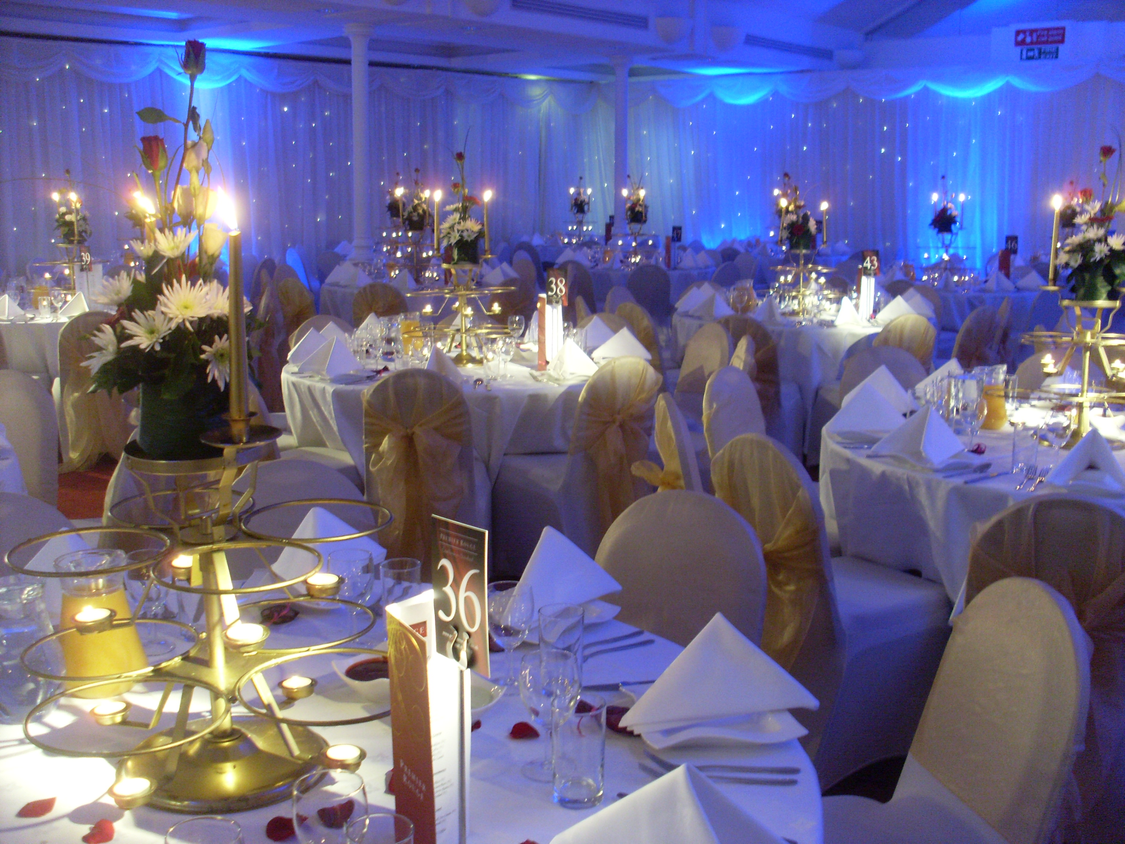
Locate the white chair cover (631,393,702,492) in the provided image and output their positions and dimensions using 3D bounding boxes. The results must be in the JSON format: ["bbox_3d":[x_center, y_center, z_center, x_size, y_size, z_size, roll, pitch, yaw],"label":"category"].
[{"bbox_3d":[0.585,0.342,4.134,0.550,0.880,0.420,1,10,4],"label":"white chair cover"}]

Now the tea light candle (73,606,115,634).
[{"bbox_3d":[-0.625,0.267,1.655,0.045,0.022,0.045,0,10,0],"label":"tea light candle"}]

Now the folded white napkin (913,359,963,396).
[{"bbox_3d":[1.546,-0.169,4.897,0.280,0.160,0.260,-2,11,-14],"label":"folded white napkin"}]

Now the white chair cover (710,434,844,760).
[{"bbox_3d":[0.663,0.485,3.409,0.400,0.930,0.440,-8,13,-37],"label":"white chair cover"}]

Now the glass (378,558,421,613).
[{"bbox_3d":[-0.300,0.327,2.305,0.073,0.130,0.073,0,10,0],"label":"glass"}]

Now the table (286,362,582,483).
[{"bbox_3d":[-0.495,0.073,6.132,1.720,0.740,1.720,0,10,0],"label":"table"}]

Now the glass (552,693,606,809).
[{"bbox_3d":[0.022,0.428,1.611,0.068,0.128,0.068,0,10,0],"label":"glass"}]

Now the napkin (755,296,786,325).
[{"bbox_3d":[1.343,-0.731,7.926,0.182,0.150,0.291,2,11,12],"label":"napkin"}]

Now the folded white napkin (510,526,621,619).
[{"bbox_3d":[-0.037,0.272,2.382,0.208,0.137,0.269,5,11,26],"label":"folded white napkin"}]

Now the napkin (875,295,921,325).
[{"bbox_3d":[2.174,-0.739,8.055,0.300,0.160,0.240,-6,12,-29],"label":"napkin"}]

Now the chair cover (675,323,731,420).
[{"bbox_3d":[0.556,-0.043,6.384,0.530,0.910,0.430,-5,12,-27],"label":"chair cover"}]

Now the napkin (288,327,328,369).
[{"bbox_3d":[-1.136,-0.363,5.733,0.288,0.142,0.214,-3,11,-18],"label":"napkin"}]

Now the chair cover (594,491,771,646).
[{"bbox_3d":[0.126,0.632,2.655,0.430,0.910,0.530,7,12,34],"label":"chair cover"}]

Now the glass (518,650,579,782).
[{"bbox_3d":[-0.020,0.410,1.742,0.086,0.169,0.086,0,10,0],"label":"glass"}]

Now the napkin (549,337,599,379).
[{"bbox_3d":[0.011,-0.295,5.374,0.181,0.140,0.282,-7,12,-33],"label":"napkin"}]

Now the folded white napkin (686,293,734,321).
[{"bbox_3d":[0.984,-0.739,7.784,0.280,0.138,0.237,-7,12,-34],"label":"folded white napkin"}]

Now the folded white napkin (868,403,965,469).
[{"bbox_3d":[1.155,0.015,3.838,0.285,0.145,0.208,-6,12,-30],"label":"folded white napkin"}]

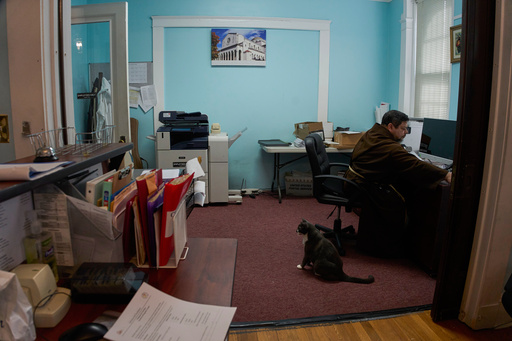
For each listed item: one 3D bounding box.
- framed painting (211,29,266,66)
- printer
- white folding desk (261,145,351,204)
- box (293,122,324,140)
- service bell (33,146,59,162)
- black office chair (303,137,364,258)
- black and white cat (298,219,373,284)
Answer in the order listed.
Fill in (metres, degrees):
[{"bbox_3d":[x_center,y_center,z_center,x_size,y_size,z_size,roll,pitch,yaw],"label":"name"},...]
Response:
[{"bbox_3d":[-0.238,-1.685,4.679,0.765,0.515,0.030,-1,10,-5],"label":"framed painting"},{"bbox_3d":[-0.804,-0.194,4.550,0.860,1.140,0.660,-1,10,-5],"label":"printer"},{"bbox_3d":[0.961,0.001,4.715,1.800,0.730,0.750,-1,10,-5],"label":"white folding desk"},{"bbox_3d":[0.725,-0.523,4.715,0.380,0.280,0.320,-1,10,-5],"label":"box"},{"bbox_3d":[-0.740,-0.058,1.200,0.085,0.060,0.085,-1,10,-5],"label":"service bell"},{"bbox_3d":[0.778,0.166,3.025,0.640,0.980,0.620,4,11,21],"label":"black office chair"},{"bbox_3d":[0.558,0.569,2.448,0.520,0.380,0.210,5,11,24],"label":"black and white cat"}]

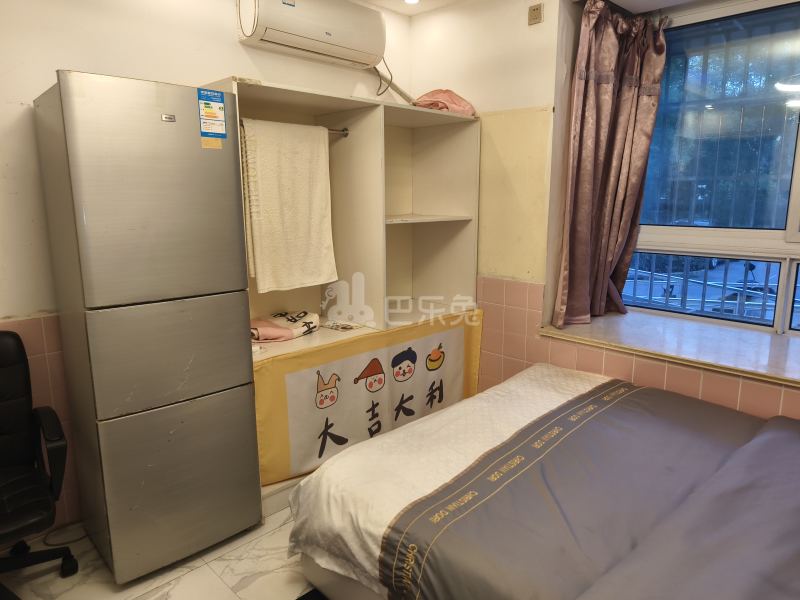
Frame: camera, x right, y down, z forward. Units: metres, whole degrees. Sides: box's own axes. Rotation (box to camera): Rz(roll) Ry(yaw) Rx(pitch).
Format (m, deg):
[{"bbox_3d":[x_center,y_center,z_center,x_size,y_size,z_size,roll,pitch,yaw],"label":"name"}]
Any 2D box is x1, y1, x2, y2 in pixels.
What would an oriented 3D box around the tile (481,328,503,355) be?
[{"bbox_3d":[0.562,0.245,3.150,0.015,0.150,0.150,-10,14,-42],"label":"tile"}]

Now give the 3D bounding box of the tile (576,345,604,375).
[{"bbox_3d":[0.997,0.327,2.788,0.150,0.150,0.010,10,15,43],"label":"tile"}]

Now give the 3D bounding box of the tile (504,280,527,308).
[{"bbox_3d":[0.663,-0.030,2.988,0.015,0.150,0.150,-10,14,-42],"label":"tile"}]

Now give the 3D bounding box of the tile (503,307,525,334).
[{"bbox_3d":[0.668,0.121,3.065,0.150,0.150,0.010,10,15,43],"label":"tile"}]

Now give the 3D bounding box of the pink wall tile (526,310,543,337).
[{"bbox_3d":[0.756,0.136,2.983,0.091,0.150,0.010,10,15,43],"label":"pink wall tile"}]

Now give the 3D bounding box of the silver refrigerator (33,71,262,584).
[{"bbox_3d":[-0.960,0.125,2.087,0.553,1.757,0.563,-9,13,-39],"label":"silver refrigerator"}]

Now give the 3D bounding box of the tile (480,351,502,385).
[{"bbox_3d":[0.560,0.398,3.225,0.150,0.150,0.010,10,15,43],"label":"tile"}]

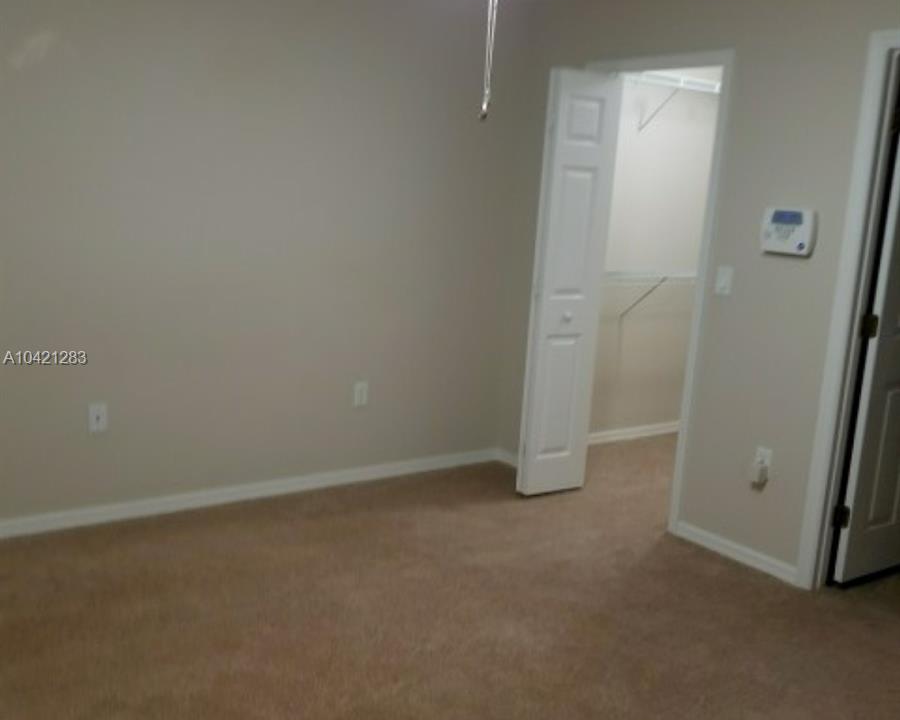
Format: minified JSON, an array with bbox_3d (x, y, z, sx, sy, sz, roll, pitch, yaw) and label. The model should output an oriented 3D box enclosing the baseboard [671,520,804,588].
[{"bbox_3d":[1.204,0.811,3.823,0.015,0.065,0.624,-4,13,-37],"label":"baseboard"}]

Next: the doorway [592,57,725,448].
[{"bbox_3d":[0.895,-0.289,4.231,0.120,2.037,0.725,-4,13,-37],"label":"doorway"}]

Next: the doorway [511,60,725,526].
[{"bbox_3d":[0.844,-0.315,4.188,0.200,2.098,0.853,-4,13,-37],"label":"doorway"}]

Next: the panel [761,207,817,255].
[{"bbox_3d":[1.319,-0.495,3.521,0.032,0.161,0.200,-4,13,-37],"label":"panel"}]

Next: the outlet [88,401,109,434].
[{"bbox_3d":[-1.440,0.239,3.697,0.070,0.116,0.010,-4,13,-37],"label":"outlet"}]

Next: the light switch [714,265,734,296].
[{"bbox_3d":[1.151,-0.334,3.783,0.010,0.120,0.074,-4,13,-37],"label":"light switch"}]

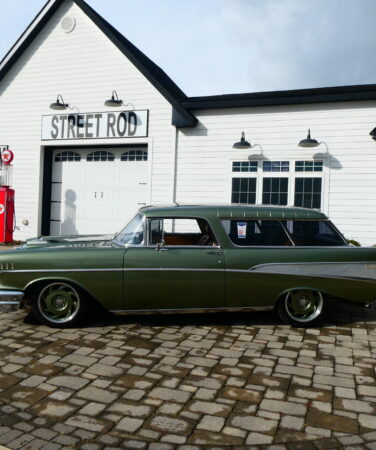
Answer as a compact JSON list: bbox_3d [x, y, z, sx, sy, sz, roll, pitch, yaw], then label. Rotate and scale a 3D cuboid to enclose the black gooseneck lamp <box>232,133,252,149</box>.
[{"bbox_3d":[1.403,-2.132,10.589,0.470,0.430,0.680,2,0,19],"label":"black gooseneck lamp"}]

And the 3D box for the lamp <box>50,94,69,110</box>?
[{"bbox_3d":[-3.775,-3.642,12.310,0.460,0.420,0.680,2,0,19],"label":"lamp"}]

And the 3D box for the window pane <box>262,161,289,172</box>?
[{"bbox_3d":[2.246,-1.499,10.658,0.677,0.308,0.060,2,0,19],"label":"window pane"}]

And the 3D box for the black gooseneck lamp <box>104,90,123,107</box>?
[{"bbox_3d":[-2.044,-3.540,11.781,0.470,0.430,0.680,2,0,19],"label":"black gooseneck lamp"}]

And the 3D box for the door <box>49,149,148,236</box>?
[{"bbox_3d":[-2.752,-0.955,12.889,3.600,3.000,0.100,2,0,19],"label":"door"}]

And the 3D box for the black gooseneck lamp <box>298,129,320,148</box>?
[{"bbox_3d":[2.913,-2.086,9.990,0.460,0.420,0.680,2,0,19],"label":"black gooseneck lamp"}]

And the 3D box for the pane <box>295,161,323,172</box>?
[{"bbox_3d":[2.997,-1.458,10.324,0.657,0.258,0.050,2,0,19],"label":"pane"}]

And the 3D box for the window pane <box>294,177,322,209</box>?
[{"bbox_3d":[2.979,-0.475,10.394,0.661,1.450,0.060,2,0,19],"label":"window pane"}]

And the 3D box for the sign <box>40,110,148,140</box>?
[{"bbox_3d":[-2.815,-2.929,12.289,3.570,0.780,0.100,2,0,19],"label":"sign"}]

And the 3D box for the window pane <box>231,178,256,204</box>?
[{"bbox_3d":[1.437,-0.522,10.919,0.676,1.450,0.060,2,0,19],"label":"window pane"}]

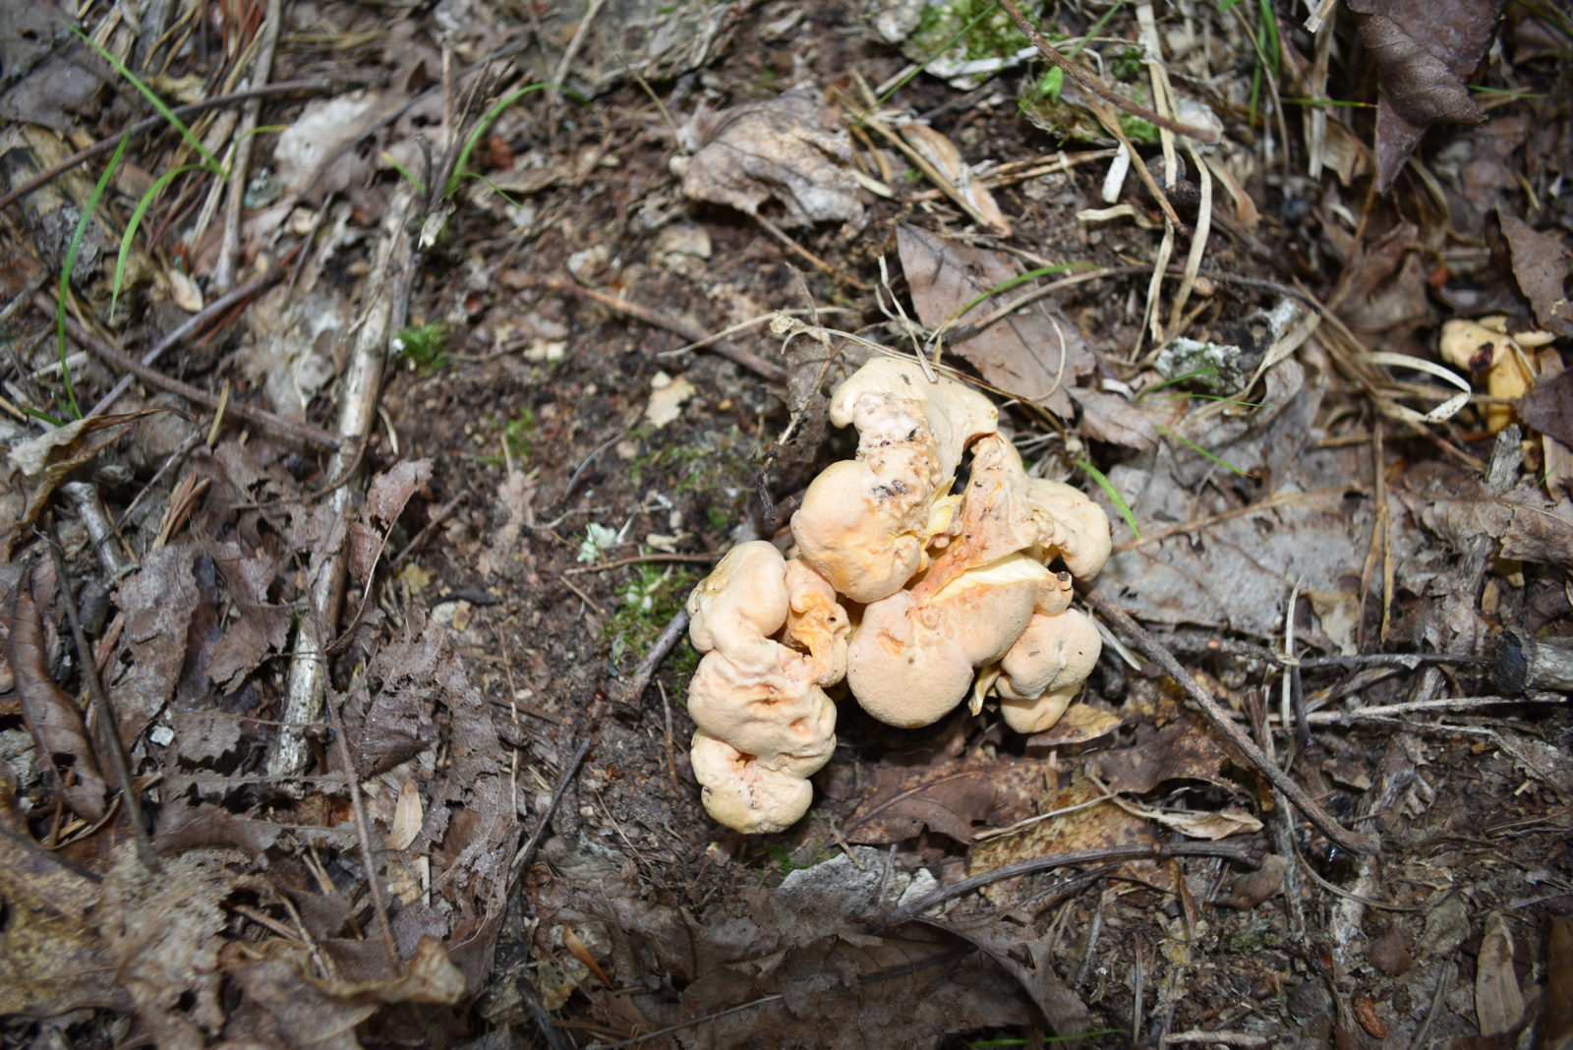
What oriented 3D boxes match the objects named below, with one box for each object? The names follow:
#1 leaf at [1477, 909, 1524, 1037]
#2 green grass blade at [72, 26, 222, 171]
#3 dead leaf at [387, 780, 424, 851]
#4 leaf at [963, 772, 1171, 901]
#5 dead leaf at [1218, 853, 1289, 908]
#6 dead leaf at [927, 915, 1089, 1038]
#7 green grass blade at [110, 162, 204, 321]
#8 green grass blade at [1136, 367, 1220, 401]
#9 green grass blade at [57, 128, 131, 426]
[{"bbox_3d":[0.228,0.144,0.376,0.013,0.007,0.042,18,58,12],"label":"leaf"},{"bbox_3d":[-0.324,-0.213,0.596,0.087,0.047,0.010,34,64,19],"label":"green grass blade"},{"bbox_3d":[-0.129,0.099,0.404,0.010,0.005,0.025,-1,56,-1],"label":"dead leaf"},{"bbox_3d":[0.102,0.114,0.430,0.071,0.011,0.042,-3,58,-2],"label":"leaf"},{"bbox_3d":[0.155,0.118,0.393,0.032,0.009,0.013,-26,60,-16],"label":"dead leaf"},{"bbox_3d":[0.080,0.147,0.401,0.064,0.016,0.024,36,65,20],"label":"dead leaf"},{"bbox_3d":[-0.300,-0.140,0.563,0.014,0.039,0.084,27,62,16],"label":"green grass blade"},{"bbox_3d":[0.166,-0.062,0.504,0.044,0.008,0.005,-22,59,-14],"label":"green grass blade"},{"bbox_3d":[-0.320,-0.122,0.552,0.016,0.048,0.148,0,58,0],"label":"green grass blade"}]

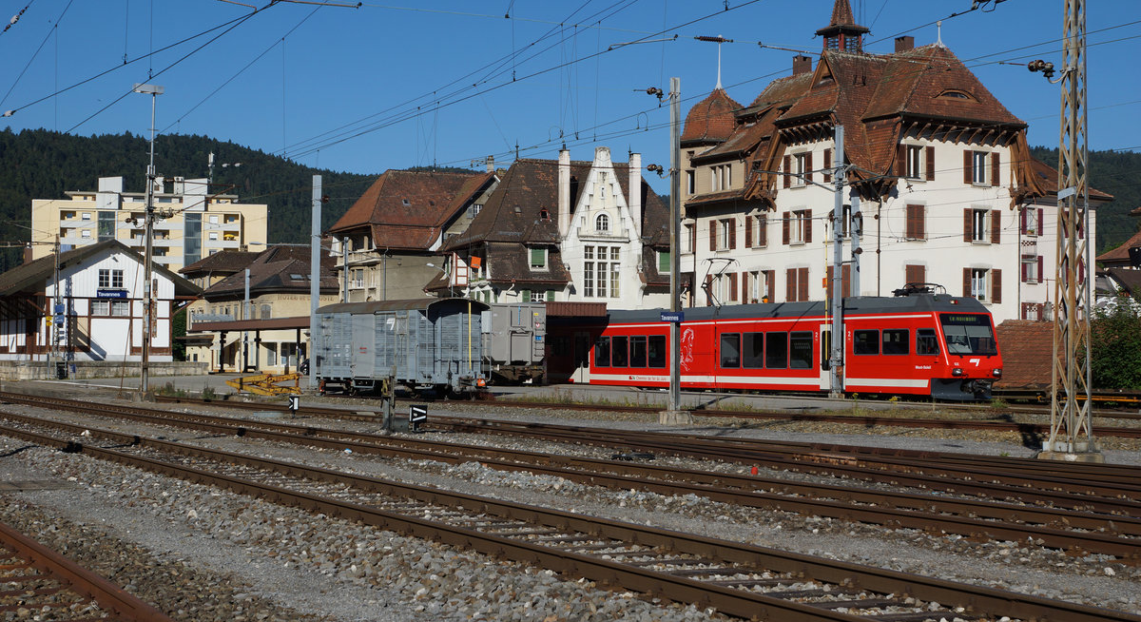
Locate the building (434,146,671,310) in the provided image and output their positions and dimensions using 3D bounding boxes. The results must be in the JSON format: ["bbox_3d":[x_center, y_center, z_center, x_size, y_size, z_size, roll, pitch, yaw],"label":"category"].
[{"bbox_3d":[0.210,-2.683,111.695,16.000,15.600,11.500,1,-2,-20],"label":"building"}]

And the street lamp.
[{"bbox_3d":[-15.097,-2.602,59.137,1.000,11.235,0.450,1,-2,-29],"label":"street lamp"}]

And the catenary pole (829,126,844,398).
[{"bbox_3d":[9.920,-1.811,61.120,0.290,9.996,0.290,1,-2,-29],"label":"catenary pole"}]

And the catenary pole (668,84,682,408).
[{"bbox_3d":[2.704,-1.670,42.395,0.240,8.640,0.240,1,-2,-29],"label":"catenary pole"}]

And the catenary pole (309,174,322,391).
[{"bbox_3d":[-11.745,-1.335,76.115,0.330,9.911,0.330,1,-2,-29],"label":"catenary pole"}]

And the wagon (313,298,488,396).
[{"bbox_3d":[-6.325,1.424,60.614,2.500,3.530,8.400,2,-2,-38],"label":"wagon"}]

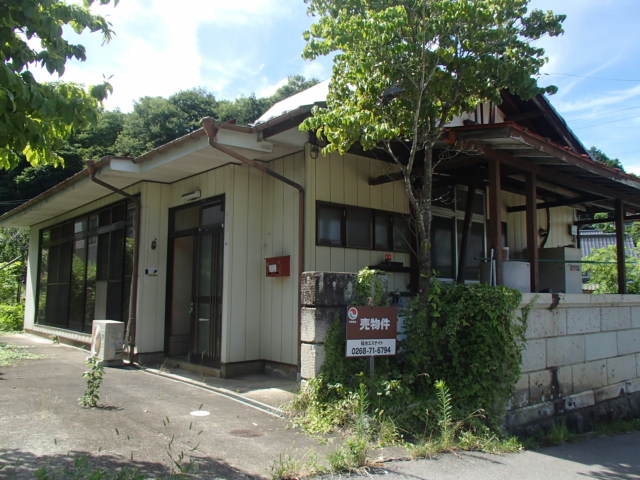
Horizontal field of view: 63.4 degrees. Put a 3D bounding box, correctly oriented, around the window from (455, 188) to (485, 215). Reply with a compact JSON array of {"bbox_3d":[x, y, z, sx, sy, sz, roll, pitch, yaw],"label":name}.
[{"bbox_3d":[2.567,-0.656,8.866,0.863,0.365,0.071,5,-8,-41],"label":"window"}]

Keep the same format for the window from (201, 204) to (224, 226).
[{"bbox_3d":[-1.479,-0.321,7.097,0.061,0.259,0.589,5,-8,-41],"label":"window"}]

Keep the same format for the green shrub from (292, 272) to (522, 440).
[{"bbox_3d":[0.794,0.954,4.531,1.950,1.240,0.800,5,-8,-41],"label":"green shrub"}]

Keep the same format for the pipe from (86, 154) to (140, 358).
[{"bbox_3d":[-3.041,0.336,7.517,0.781,2.923,0.122,5,-8,-41],"label":"pipe"}]

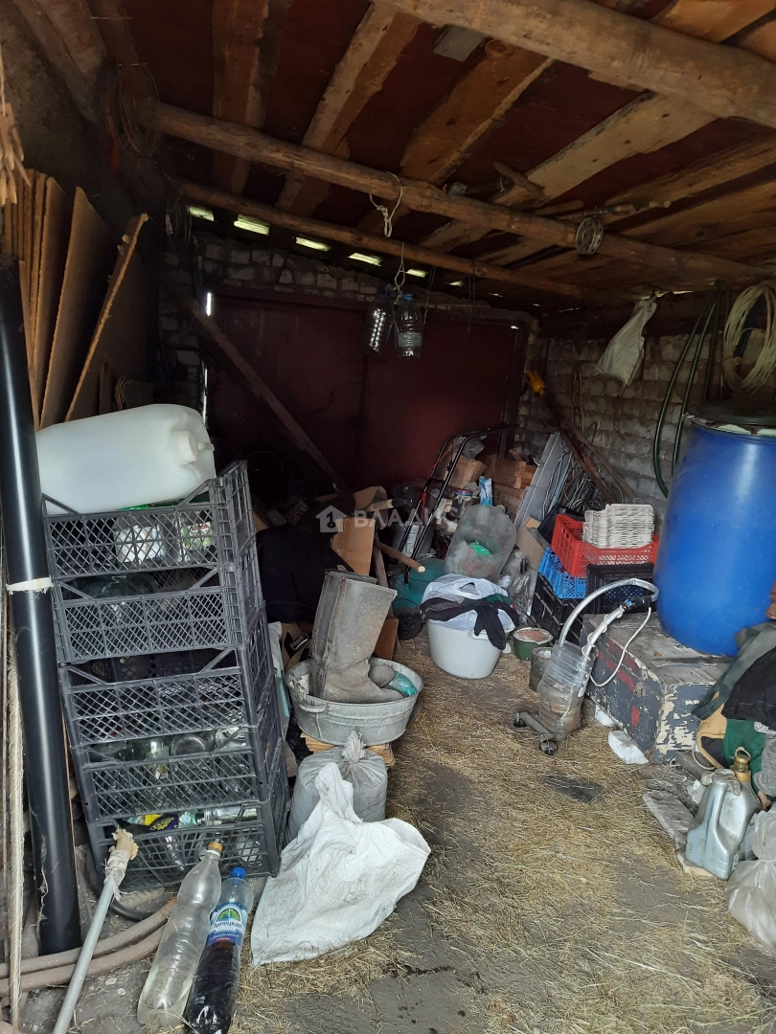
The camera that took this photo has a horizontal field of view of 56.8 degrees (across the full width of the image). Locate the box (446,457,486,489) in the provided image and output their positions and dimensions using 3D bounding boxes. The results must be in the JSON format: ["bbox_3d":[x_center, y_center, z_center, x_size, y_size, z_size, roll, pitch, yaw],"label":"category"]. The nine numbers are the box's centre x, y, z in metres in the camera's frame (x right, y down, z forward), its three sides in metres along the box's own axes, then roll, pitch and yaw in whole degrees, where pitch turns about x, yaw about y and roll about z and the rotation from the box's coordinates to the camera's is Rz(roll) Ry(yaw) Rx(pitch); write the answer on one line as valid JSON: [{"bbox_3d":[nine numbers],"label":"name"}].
[{"bbox_3d":[0.452,-0.263,4.150,0.160,0.190,0.140,19,13,17],"label":"box"}]

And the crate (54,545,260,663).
[{"bbox_3d":[-0.515,0.179,1.662,0.400,0.184,0.306,-5,11,0],"label":"crate"}]

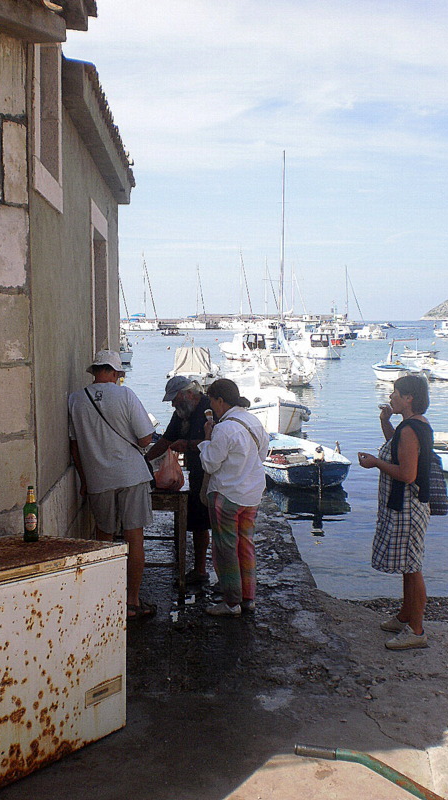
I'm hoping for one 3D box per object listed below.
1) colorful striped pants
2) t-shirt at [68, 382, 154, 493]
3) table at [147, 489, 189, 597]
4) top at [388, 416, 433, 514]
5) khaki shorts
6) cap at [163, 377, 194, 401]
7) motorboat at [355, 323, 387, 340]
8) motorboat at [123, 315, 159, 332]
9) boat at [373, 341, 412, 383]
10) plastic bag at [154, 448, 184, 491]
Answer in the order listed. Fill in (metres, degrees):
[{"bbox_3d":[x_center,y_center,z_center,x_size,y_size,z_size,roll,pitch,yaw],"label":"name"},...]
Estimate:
[{"bbox_3d":[0.063,0.958,5.829,0.270,0.860,0.370,4,7,41],"label":"colorful striped pants"},{"bbox_3d":[-0.755,0.246,5.896,0.500,0.690,0.350,-3,5,15],"label":"t-shirt"},{"bbox_3d":[-0.590,0.988,6.665,0.740,0.740,0.850,0,5,-2],"label":"table"},{"bbox_3d":[1.117,0.388,5.290,0.280,0.560,0.420,1,5,6],"label":"top"},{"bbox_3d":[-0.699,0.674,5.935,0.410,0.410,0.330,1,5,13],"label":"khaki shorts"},{"bbox_3d":[-0.338,-0.088,6.518,0.270,0.140,0.185,-28,15,-18],"label":"cap"},{"bbox_3d":[20.625,-9.583,123.639,4.600,2.350,2.000,-1,5,-12],"label":"motorboat"},{"bbox_3d":[-19.608,-17.869,206.229,3.300,4.000,9.000,3,6,33],"label":"motorboat"},{"bbox_3d":[7.621,-1.744,39.604,3.100,1.850,1.350,-5,7,-44],"label":"boat"},{"bbox_3d":[-0.400,0.496,6.390,0.225,0.290,0.190,0,5,-2],"label":"plastic bag"}]

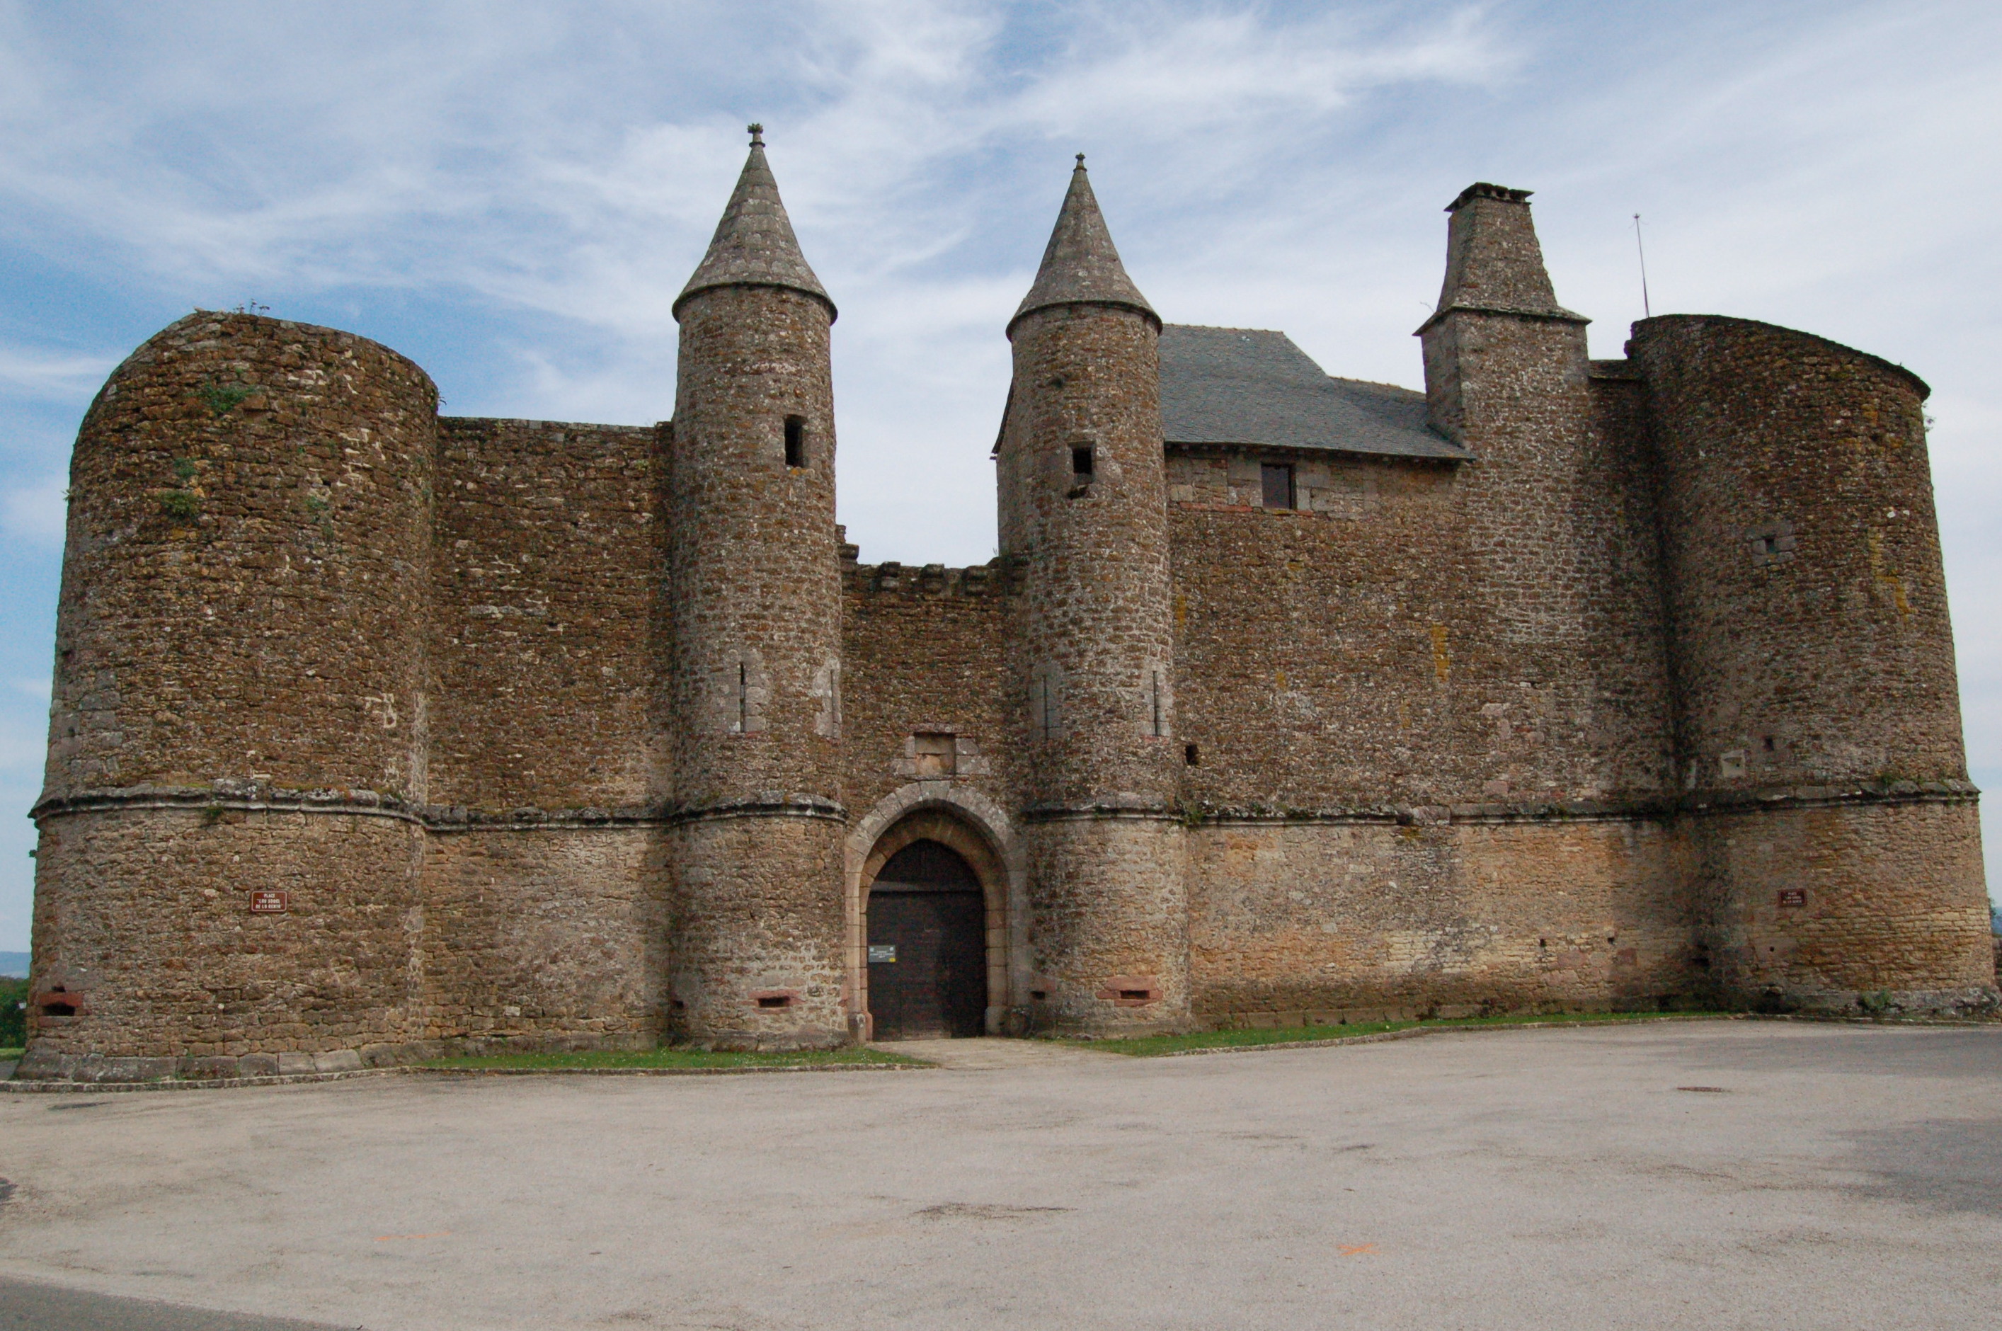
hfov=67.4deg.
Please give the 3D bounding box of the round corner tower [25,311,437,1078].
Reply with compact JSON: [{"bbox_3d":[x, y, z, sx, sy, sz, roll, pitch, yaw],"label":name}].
[{"bbox_3d":[-11.579,0.373,23.140,5.447,11.244,5.447,1,-11,-10],"label":"round corner tower"}]

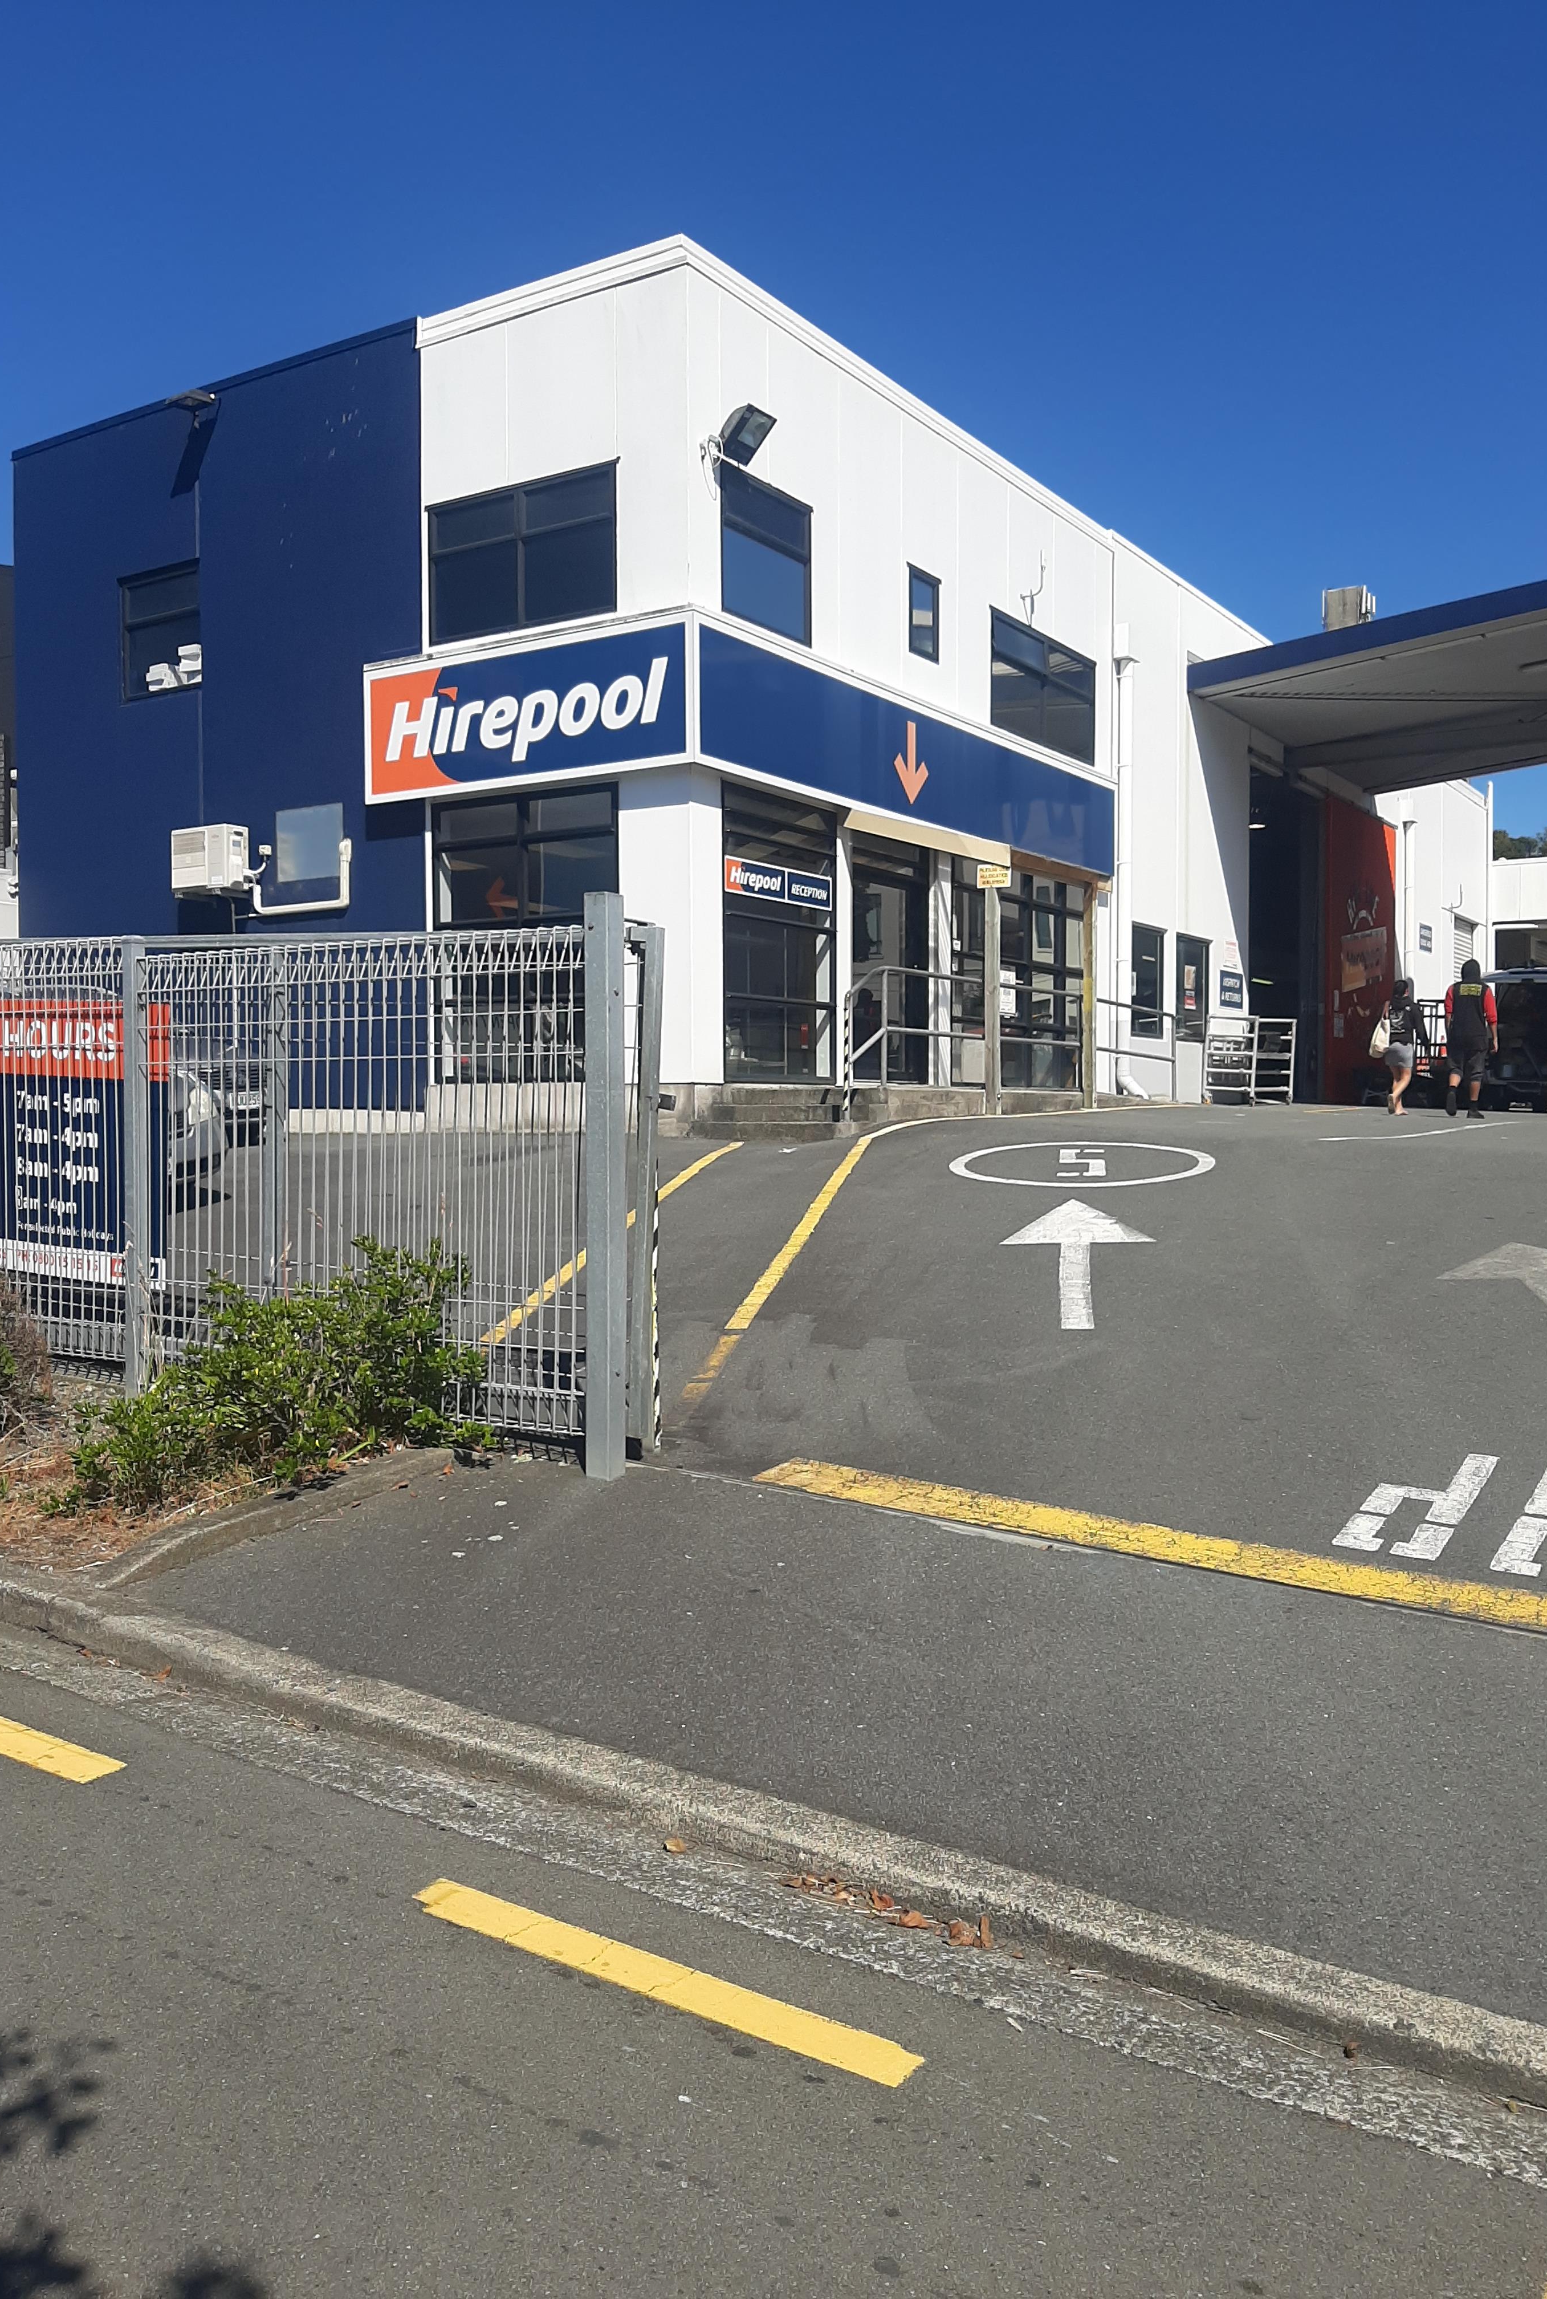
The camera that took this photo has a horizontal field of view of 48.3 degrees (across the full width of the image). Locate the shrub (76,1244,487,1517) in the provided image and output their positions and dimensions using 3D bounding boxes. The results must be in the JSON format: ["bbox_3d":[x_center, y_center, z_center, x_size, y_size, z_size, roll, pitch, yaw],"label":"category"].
[{"bbox_3d":[-1.761,0.729,6.224,1.080,0.820,1.080,1,2,33],"label":"shrub"}]

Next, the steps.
[{"bbox_3d":[1.196,-0.348,15.503,1.330,0.460,4.800,1,2,33],"label":"steps"}]

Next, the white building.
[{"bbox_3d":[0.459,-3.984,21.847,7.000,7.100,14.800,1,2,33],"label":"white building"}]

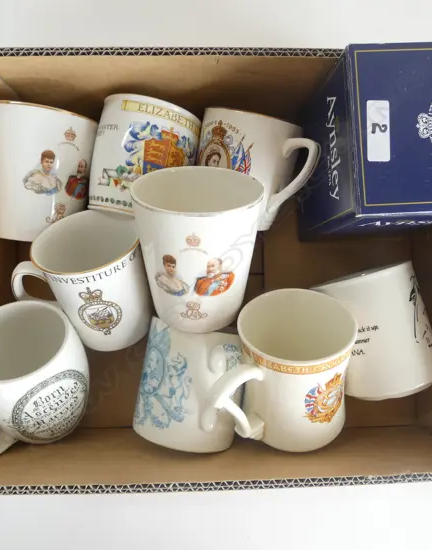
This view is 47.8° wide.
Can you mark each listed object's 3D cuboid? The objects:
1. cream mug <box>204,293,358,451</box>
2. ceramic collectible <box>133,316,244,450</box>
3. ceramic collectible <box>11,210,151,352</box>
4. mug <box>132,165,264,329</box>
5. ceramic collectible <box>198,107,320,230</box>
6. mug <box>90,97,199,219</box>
[{"bbox_3d":[0.048,0.076,0.360,0.108,0.083,0.093,-19,126,-19],"label":"cream mug"},{"bbox_3d":[-0.013,0.086,0.374,0.082,0.105,0.089,12,86,-24],"label":"ceramic collectible"},{"bbox_3d":[-0.102,0.010,0.381,0.107,0.080,0.090,-7,130,2],"label":"ceramic collectible"},{"bbox_3d":[-0.012,-0.015,0.339,0.086,0.086,0.095,1,122,0],"label":"mug"},{"bbox_3d":[0.030,-0.078,0.381,0.100,0.078,0.082,17,101,28],"label":"ceramic collectible"},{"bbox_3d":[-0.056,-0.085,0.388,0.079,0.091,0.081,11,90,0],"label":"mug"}]

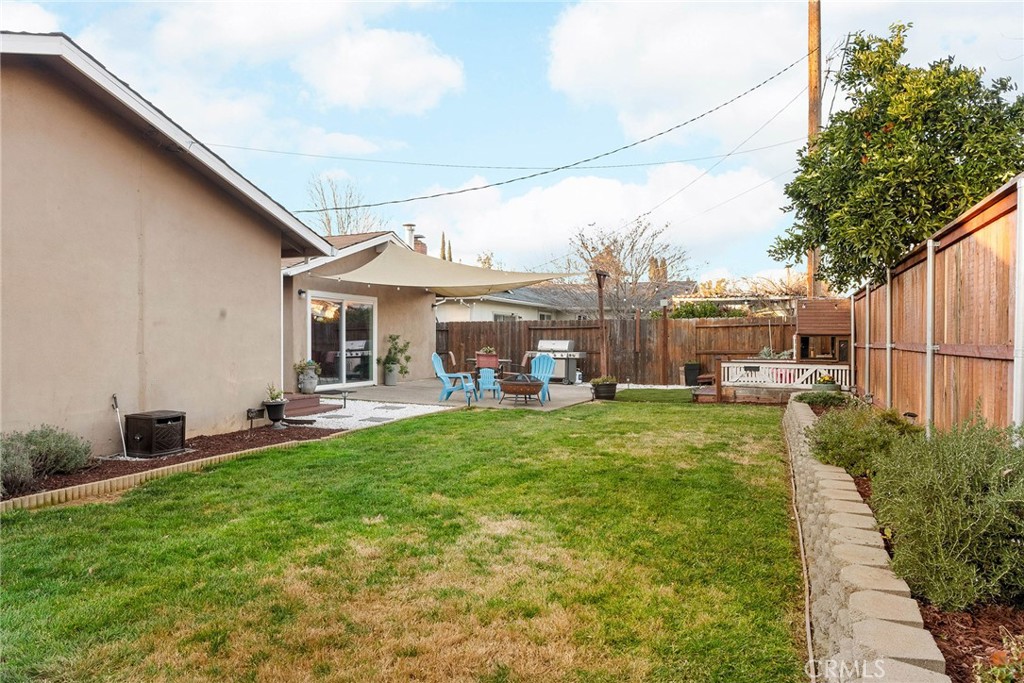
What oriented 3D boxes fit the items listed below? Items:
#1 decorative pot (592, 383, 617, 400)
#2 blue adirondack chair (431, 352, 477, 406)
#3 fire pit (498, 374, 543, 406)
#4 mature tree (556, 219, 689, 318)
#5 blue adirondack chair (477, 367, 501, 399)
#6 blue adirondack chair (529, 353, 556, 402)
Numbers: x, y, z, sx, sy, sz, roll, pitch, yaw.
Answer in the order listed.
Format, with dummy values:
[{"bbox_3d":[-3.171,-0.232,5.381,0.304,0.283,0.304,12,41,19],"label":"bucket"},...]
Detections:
[{"bbox_3d":[1.870,1.010,13.800,0.490,0.340,0.490,0,0,0],"label":"decorative pot"},{"bbox_3d":[-1.100,0.690,13.100,0.840,0.940,0.740,0,0,23],"label":"blue adirondack chair"},{"bbox_3d":[0.174,0.875,12.500,0.820,0.560,0.820,0,0,0],"label":"fire pit"},{"bbox_3d":[3.700,-1.430,22.500,4.300,5.250,4.200,0,0,0],"label":"mature tree"},{"bbox_3d":[-0.455,0.860,13.600,0.470,0.610,0.500,0,0,-12],"label":"blue adirondack chair"},{"bbox_3d":[0.480,0.690,13.250,0.740,0.930,0.830,0,0,23],"label":"blue adirondack chair"}]

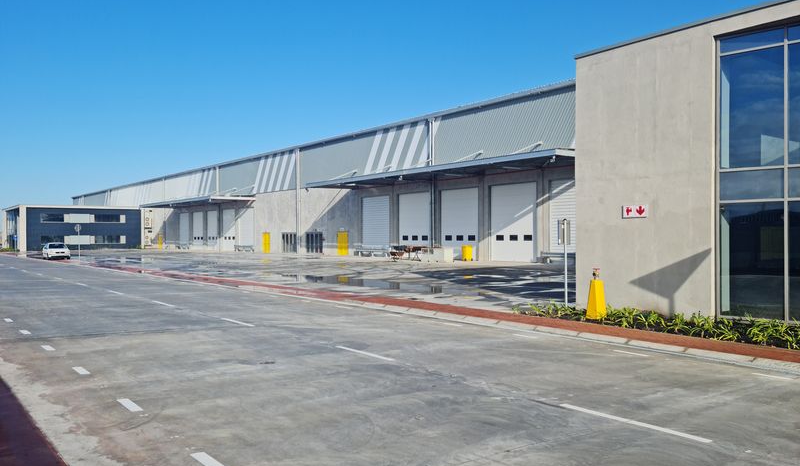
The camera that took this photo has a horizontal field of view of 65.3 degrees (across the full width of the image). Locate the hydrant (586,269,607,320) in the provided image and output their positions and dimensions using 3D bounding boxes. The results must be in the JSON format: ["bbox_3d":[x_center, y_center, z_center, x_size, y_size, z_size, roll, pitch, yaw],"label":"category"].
[{"bbox_3d":[4.147,1.270,13.150,0.320,1.075,0.320,0,0,-36],"label":"hydrant"}]

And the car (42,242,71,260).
[{"bbox_3d":[-29.399,1.545,53.500,1.690,1.410,4.250,0,0,-36],"label":"car"}]

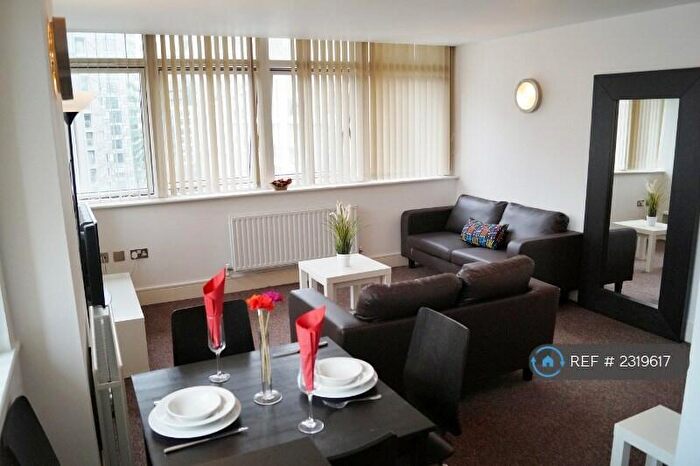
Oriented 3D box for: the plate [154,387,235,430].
[{"bbox_3d":[-0.476,0.539,1.626,0.240,0.028,0.240,-1,13,0],"label":"plate"}]

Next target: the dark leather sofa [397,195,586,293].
[{"bbox_3d":[1.240,0.112,5.048,0.760,0.790,1.660,-8,14,-27],"label":"dark leather sofa"}]

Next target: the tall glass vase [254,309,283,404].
[{"bbox_3d":[-0.272,0.399,1.706,0.090,0.300,0.090,-7,14,-25],"label":"tall glass vase"}]

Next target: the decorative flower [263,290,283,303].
[{"bbox_3d":[-0.251,0.207,1.700,0.066,0.045,0.060,-7,14,-25],"label":"decorative flower"}]

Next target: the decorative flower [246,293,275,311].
[{"bbox_3d":[-0.280,0.217,1.647,0.086,0.052,0.075,-8,14,-26],"label":"decorative flower"}]

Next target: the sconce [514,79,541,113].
[{"bbox_3d":[1.600,-1.221,4.678,0.085,0.278,0.278,-8,14,-26],"label":"sconce"}]

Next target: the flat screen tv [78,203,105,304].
[{"bbox_3d":[-1.865,0.161,3.777,0.130,0.630,0.920,-8,14,-28],"label":"flat screen tv"}]

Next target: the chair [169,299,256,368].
[{"bbox_3d":[-0.490,0.772,2.164,0.420,0.860,0.500,-7,14,-25],"label":"chair"}]

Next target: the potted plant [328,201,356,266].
[{"bbox_3d":[-0.049,0.007,4.192,0.225,0.530,0.220,-1,13,0],"label":"potted plant"}]

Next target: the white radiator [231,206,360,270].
[{"bbox_3d":[-0.523,0.035,5.132,1.270,0.510,0.120,-7,14,-25],"label":"white radiator"}]

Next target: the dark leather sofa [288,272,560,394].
[{"bbox_3d":[0.415,0.548,3.189,1.380,0.790,0.790,-7,14,-25],"label":"dark leather sofa"}]

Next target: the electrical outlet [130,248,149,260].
[{"bbox_3d":[-1.862,0.192,4.654,0.148,0.088,0.014,-7,14,-23],"label":"electrical outlet"}]

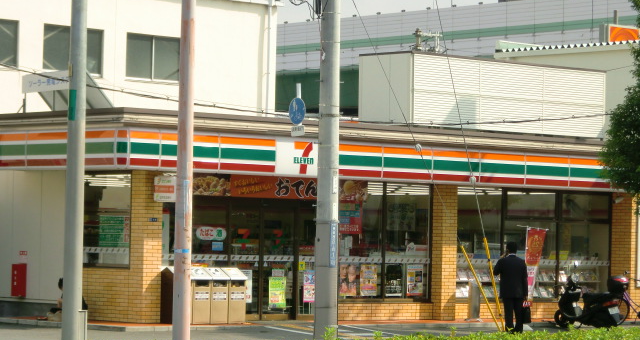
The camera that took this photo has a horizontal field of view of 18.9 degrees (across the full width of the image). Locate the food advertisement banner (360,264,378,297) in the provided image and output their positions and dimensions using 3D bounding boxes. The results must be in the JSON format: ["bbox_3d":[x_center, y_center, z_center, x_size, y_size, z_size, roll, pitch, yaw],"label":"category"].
[{"bbox_3d":[0.945,2.134,37.075,0.440,0.600,0.030,3,-2,-41],"label":"food advertisement banner"}]

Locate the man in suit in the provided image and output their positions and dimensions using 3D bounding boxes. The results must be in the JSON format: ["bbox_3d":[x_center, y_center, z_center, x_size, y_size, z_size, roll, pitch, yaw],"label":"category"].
[{"bbox_3d":[3.569,2.178,35.669,0.600,1.700,0.420,2,-2,-9],"label":"man in suit"}]

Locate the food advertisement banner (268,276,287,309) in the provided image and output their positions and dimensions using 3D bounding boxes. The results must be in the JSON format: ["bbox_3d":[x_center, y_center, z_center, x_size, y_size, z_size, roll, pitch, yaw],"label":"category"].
[{"bbox_3d":[-0.779,2.276,35.644,0.420,0.580,0.040,3,-2,-41],"label":"food advertisement banner"}]

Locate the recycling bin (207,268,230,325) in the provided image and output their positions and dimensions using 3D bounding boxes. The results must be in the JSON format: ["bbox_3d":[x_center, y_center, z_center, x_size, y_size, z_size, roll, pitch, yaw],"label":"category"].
[{"bbox_3d":[-1.892,2.216,33.951,0.410,0.990,0.500,3,-2,-41],"label":"recycling bin"}]

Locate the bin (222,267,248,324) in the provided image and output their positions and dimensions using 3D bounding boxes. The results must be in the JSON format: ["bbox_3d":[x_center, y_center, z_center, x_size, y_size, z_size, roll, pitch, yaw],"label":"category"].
[{"bbox_3d":[-1.598,2.235,34.206,0.410,0.990,0.500,3,-2,-41],"label":"bin"}]

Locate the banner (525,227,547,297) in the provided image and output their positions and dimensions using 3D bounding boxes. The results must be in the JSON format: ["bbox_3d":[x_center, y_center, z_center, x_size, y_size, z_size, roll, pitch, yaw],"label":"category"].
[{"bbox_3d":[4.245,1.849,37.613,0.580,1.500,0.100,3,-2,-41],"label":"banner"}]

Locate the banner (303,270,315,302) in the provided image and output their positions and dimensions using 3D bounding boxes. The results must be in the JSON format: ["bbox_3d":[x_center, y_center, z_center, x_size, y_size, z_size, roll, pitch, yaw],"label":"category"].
[{"bbox_3d":[-0.169,2.188,36.108,0.400,0.600,0.030,3,-2,-41],"label":"banner"}]

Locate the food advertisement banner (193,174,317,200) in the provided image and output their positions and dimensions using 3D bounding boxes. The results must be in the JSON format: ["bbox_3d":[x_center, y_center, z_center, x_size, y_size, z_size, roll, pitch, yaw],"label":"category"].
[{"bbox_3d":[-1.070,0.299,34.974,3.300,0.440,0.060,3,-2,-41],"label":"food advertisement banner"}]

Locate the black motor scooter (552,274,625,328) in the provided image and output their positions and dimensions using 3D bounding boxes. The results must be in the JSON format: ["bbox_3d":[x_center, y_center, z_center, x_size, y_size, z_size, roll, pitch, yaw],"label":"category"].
[{"bbox_3d":[5.247,2.555,37.799,0.660,1.150,1.820,3,-2,-41],"label":"black motor scooter"}]

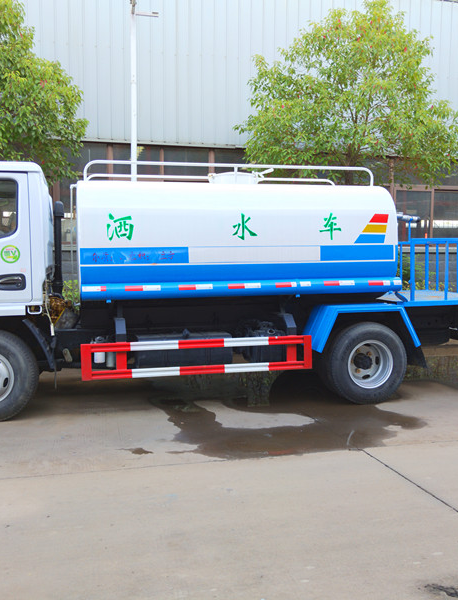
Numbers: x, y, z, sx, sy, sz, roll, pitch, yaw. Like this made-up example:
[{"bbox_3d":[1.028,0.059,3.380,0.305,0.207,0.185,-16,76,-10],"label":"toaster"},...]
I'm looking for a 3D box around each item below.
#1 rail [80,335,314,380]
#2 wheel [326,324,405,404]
[{"bbox_3d":[-0.255,0.494,4.983,2.000,0.320,0.070,-1,4,-13],"label":"rail"},{"bbox_3d":[1.275,0.580,5.357,0.765,0.765,0.230,-1,4,-13],"label":"wheel"}]

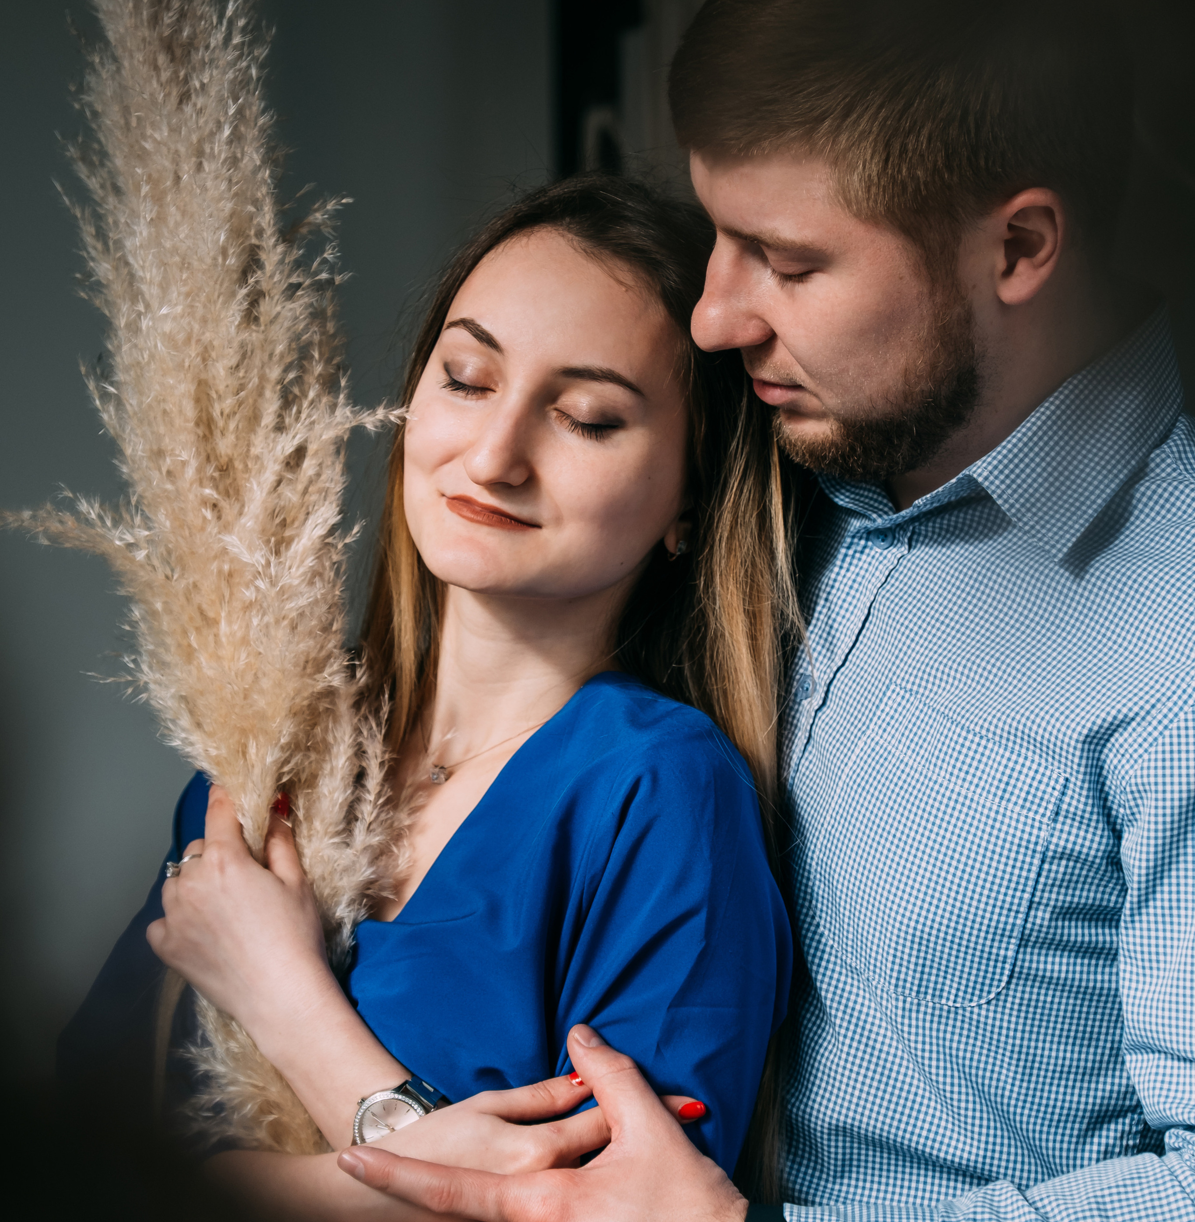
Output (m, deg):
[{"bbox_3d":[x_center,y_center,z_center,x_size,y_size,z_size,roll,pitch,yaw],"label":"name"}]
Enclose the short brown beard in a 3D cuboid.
[{"bbox_3d":[0.126,-0.110,1.820,0.095,0.090,0.135,-15,8,-21],"label":"short brown beard"}]

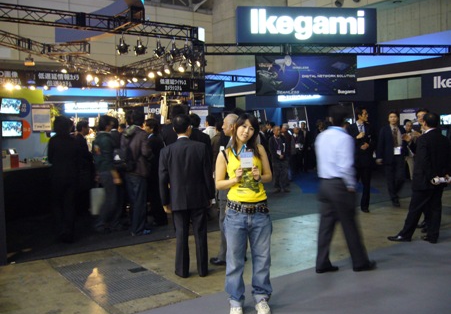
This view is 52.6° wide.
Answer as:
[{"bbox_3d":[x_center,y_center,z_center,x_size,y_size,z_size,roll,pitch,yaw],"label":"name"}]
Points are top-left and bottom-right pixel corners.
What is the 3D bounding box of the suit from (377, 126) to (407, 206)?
[{"bbox_3d":[3.059,0.147,8.400,0.520,1.440,0.340,-1,3,-6],"label":"suit"}]

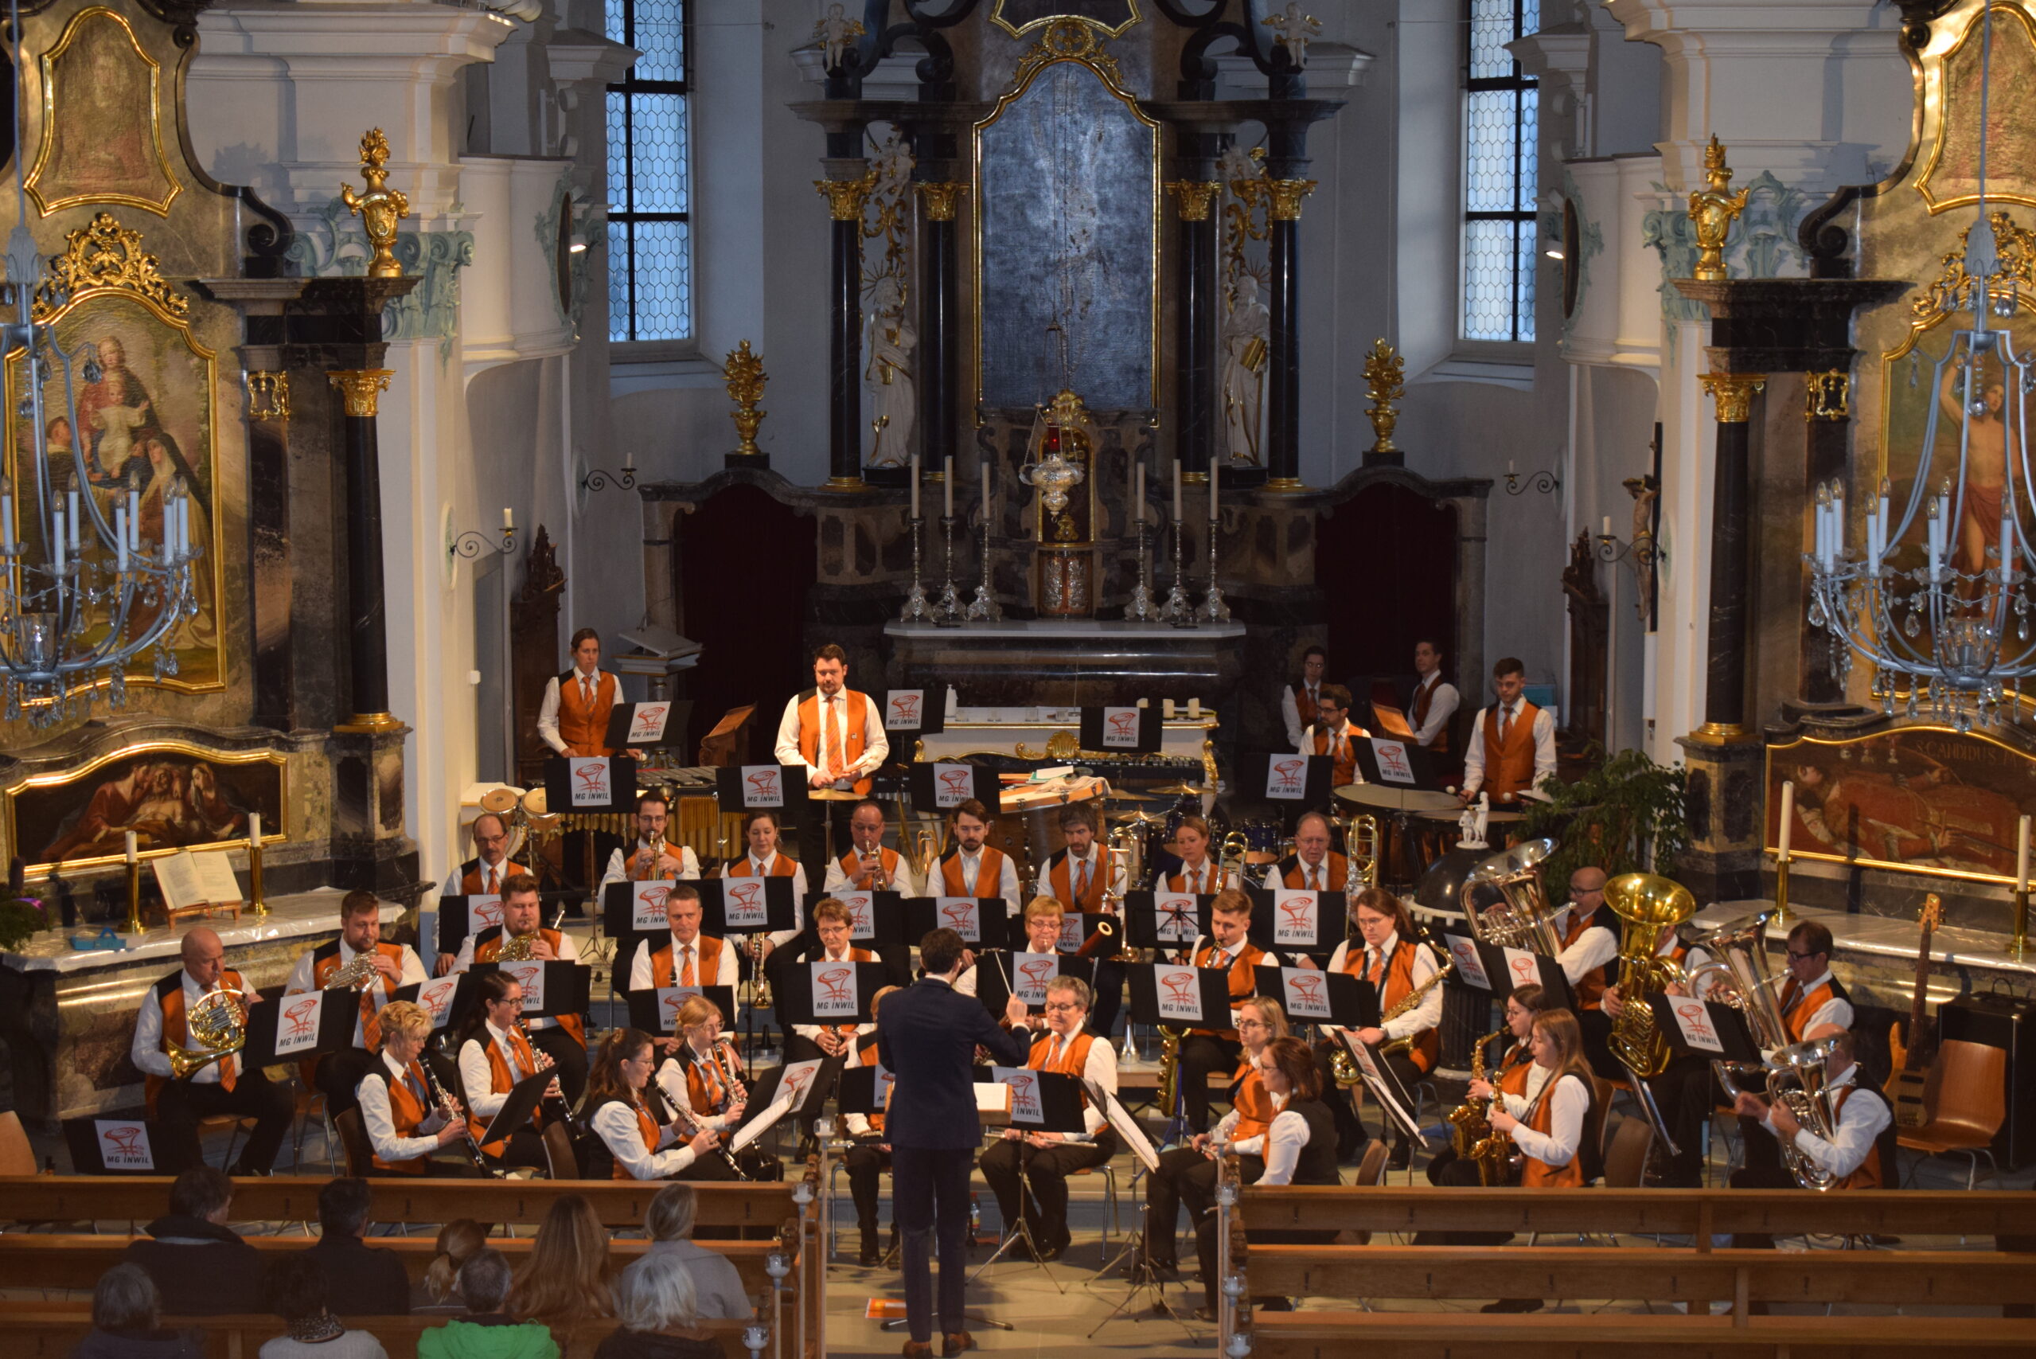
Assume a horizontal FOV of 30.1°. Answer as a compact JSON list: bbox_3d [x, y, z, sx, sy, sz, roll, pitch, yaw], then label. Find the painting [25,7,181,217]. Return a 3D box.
[{"bbox_3d":[-4.925,-3.052,20.419,0.090,1.120,0.950,7,10,43],"label":"painting"}]

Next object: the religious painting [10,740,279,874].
[{"bbox_3d":[-4.702,0.654,20.644,0.080,0.630,1.650,7,10,43],"label":"religious painting"}]

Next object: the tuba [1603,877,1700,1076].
[{"bbox_3d":[2.954,1.385,17.700,0.440,0.930,0.450,21,33,33],"label":"tuba"}]

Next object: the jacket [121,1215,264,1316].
[{"bbox_3d":[-2.933,2.239,13.541,0.530,0.680,0.380,0,7,2],"label":"jacket"}]

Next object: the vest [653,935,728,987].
[{"bbox_3d":[-1.624,1.498,18.735,0.420,0.540,0.270,-1,7,-5],"label":"vest"}]

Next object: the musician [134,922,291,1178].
[{"bbox_3d":[-3.862,1.918,18.018,0.580,1.310,0.720,-3,8,-25],"label":"musician"}]

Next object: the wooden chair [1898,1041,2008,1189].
[{"bbox_3d":[4.421,2.129,17.924,0.450,0.800,0.500,6,10,39],"label":"wooden chair"}]

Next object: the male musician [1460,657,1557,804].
[{"bbox_3d":[2.861,0.759,22.123,0.560,1.750,0.420,1,7,9],"label":"male musician"}]

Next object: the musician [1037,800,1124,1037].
[{"bbox_3d":[0.358,1.344,20.090,0.560,1.330,0.850,0,7,-2],"label":"musician"}]

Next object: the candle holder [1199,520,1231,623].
[{"bbox_3d":[1.376,-0.753,26.423,0.200,0.724,0.200,0,7,1],"label":"candle holder"}]

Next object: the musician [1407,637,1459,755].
[{"bbox_3d":[2.818,0.467,25.966,0.650,1.350,0.480,-6,10,-41],"label":"musician"}]

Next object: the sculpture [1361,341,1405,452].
[{"bbox_3d":[2.582,-2.001,26.800,0.290,0.820,0.270,0,7,0],"label":"sculpture"}]

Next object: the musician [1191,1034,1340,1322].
[{"bbox_3d":[1.090,2.172,16.703,0.700,1.250,0.480,2,7,12],"label":"musician"}]

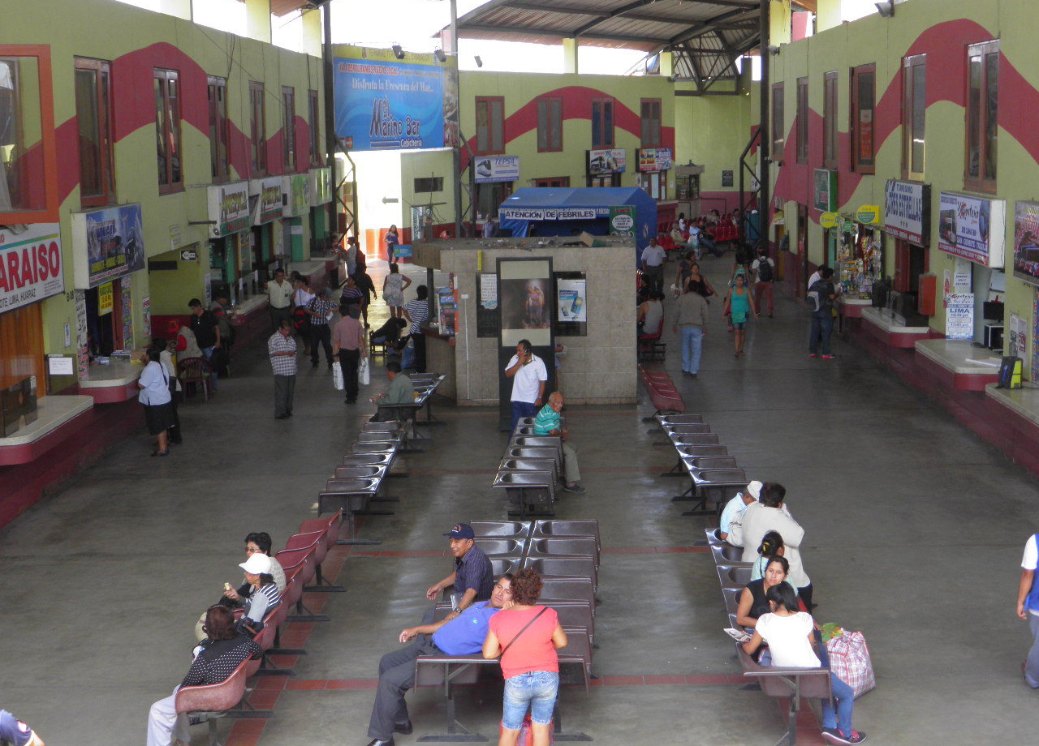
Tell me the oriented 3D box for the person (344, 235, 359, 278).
[{"bbox_3d":[-4.374,-2.745,43.077,0.360,1.600,0.430,1,9,11],"label":"person"}]

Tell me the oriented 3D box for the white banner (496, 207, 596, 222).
[{"bbox_3d":[0.818,-4.504,46.855,2.849,0.367,0.050,1,9,15],"label":"white banner"}]

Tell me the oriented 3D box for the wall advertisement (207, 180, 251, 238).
[{"bbox_3d":[-5.880,-3.361,33.565,0.211,0.974,3.113,-1,9,1],"label":"wall advertisement"}]

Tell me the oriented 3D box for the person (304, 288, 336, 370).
[{"bbox_3d":[-3.883,-0.880,32.174,0.600,1.580,0.420,-1,9,1],"label":"person"}]

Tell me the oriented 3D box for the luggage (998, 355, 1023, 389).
[{"bbox_3d":[6.649,-0.004,22.394,0.310,0.420,0.260,-1,9,1],"label":"luggage"}]

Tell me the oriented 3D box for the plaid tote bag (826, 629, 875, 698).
[{"bbox_3d":[2.610,2.244,12.998,0.390,0.510,0.350,4,10,31],"label":"plaid tote bag"}]

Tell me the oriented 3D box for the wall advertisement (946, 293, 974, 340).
[{"bbox_3d":[6.724,-0.862,25.201,0.430,0.700,0.030,-1,8,1],"label":"wall advertisement"}]

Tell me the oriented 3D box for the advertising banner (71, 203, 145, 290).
[{"bbox_3d":[-5.883,-1.861,23.732,0.210,1.008,3.012,-1,9,1],"label":"advertising banner"}]

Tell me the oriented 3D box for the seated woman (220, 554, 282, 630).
[{"bbox_3d":[-2.178,2.005,12.999,0.620,1.200,0.480,-1,9,1],"label":"seated woman"}]

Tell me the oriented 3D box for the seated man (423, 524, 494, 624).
[{"bbox_3d":[-0.556,1.853,13.752,0.680,1.210,0.520,-2,9,-6],"label":"seated man"}]

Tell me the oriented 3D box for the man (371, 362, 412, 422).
[{"bbox_3d":[-1.809,0.459,23.378,0.629,1.240,0.500,-1,9,-1],"label":"man"}]

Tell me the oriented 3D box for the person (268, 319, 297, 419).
[{"bbox_3d":[-3.765,-0.078,26.223,0.450,1.532,0.310,-8,11,-38],"label":"person"}]

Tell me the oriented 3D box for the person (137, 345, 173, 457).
[{"bbox_3d":[-5.085,0.373,23.008,0.400,1.510,0.460,1,9,13],"label":"person"}]

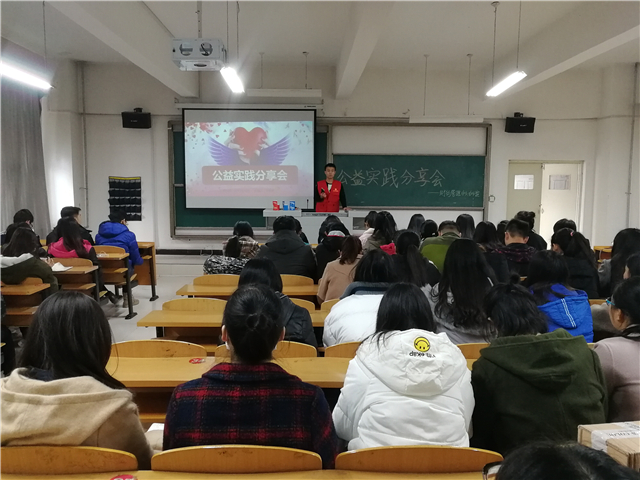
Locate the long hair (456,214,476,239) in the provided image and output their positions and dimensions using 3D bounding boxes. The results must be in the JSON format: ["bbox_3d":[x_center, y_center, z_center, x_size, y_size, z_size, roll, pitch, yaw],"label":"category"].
[{"bbox_3d":[1.786,-0.115,6.105,0.210,0.360,0.230,0,6,-1],"label":"long hair"}]

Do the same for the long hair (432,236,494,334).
[{"bbox_3d":[0.724,0.228,2.501,0.280,0.460,0.250,0,6,-1],"label":"long hair"}]

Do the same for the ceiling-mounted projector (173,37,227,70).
[{"bbox_3d":[-1.157,-1.793,4.854,0.430,0.210,0.350,0,6,-1],"label":"ceiling-mounted projector"}]

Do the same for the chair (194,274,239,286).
[{"bbox_3d":[-0.811,0.652,4.344,0.480,0.820,0.460,0,6,-1],"label":"chair"}]

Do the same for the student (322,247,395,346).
[{"bbox_3d":[0.260,0.656,2.809,0.540,1.230,0.750,0,6,-1],"label":"student"}]

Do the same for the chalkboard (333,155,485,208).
[{"bbox_3d":[1.738,-1.142,9.749,3.000,1.050,0.050,0,6,-1],"label":"chalkboard"}]

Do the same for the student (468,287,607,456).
[{"bbox_3d":[0.771,0.742,1.914,0.480,1.220,0.620,0,6,-1],"label":"student"}]

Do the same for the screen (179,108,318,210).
[{"bbox_3d":[-1.328,-1.517,9.467,2.520,1.940,0.040,0,6,-1],"label":"screen"}]

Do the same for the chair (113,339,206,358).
[{"bbox_3d":[-0.789,0.864,2.644,0.480,0.827,0.500,0,6,-1],"label":"chair"}]

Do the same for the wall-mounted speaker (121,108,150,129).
[{"bbox_3d":[-3.394,-2.214,9.208,0.520,0.300,0.290,0,13,-5],"label":"wall-mounted speaker"}]

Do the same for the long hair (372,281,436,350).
[{"bbox_3d":[0.298,0.269,1.753,0.210,0.260,0.230,0,6,-1],"label":"long hair"}]

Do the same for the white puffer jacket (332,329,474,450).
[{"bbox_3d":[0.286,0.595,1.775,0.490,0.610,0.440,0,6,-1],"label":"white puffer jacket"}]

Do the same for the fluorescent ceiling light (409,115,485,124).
[{"bbox_3d":[2.166,-2.058,8.528,1.290,0.130,0.150,0,6,-1],"label":"fluorescent ceiling light"}]

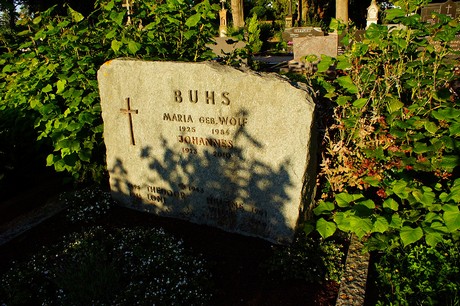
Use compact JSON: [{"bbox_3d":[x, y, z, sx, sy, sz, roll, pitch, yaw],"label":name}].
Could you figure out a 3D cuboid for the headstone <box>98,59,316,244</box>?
[{"bbox_3d":[-0.166,-0.065,2.211,1.450,1.030,0.250,7,21,26],"label":"headstone"}]

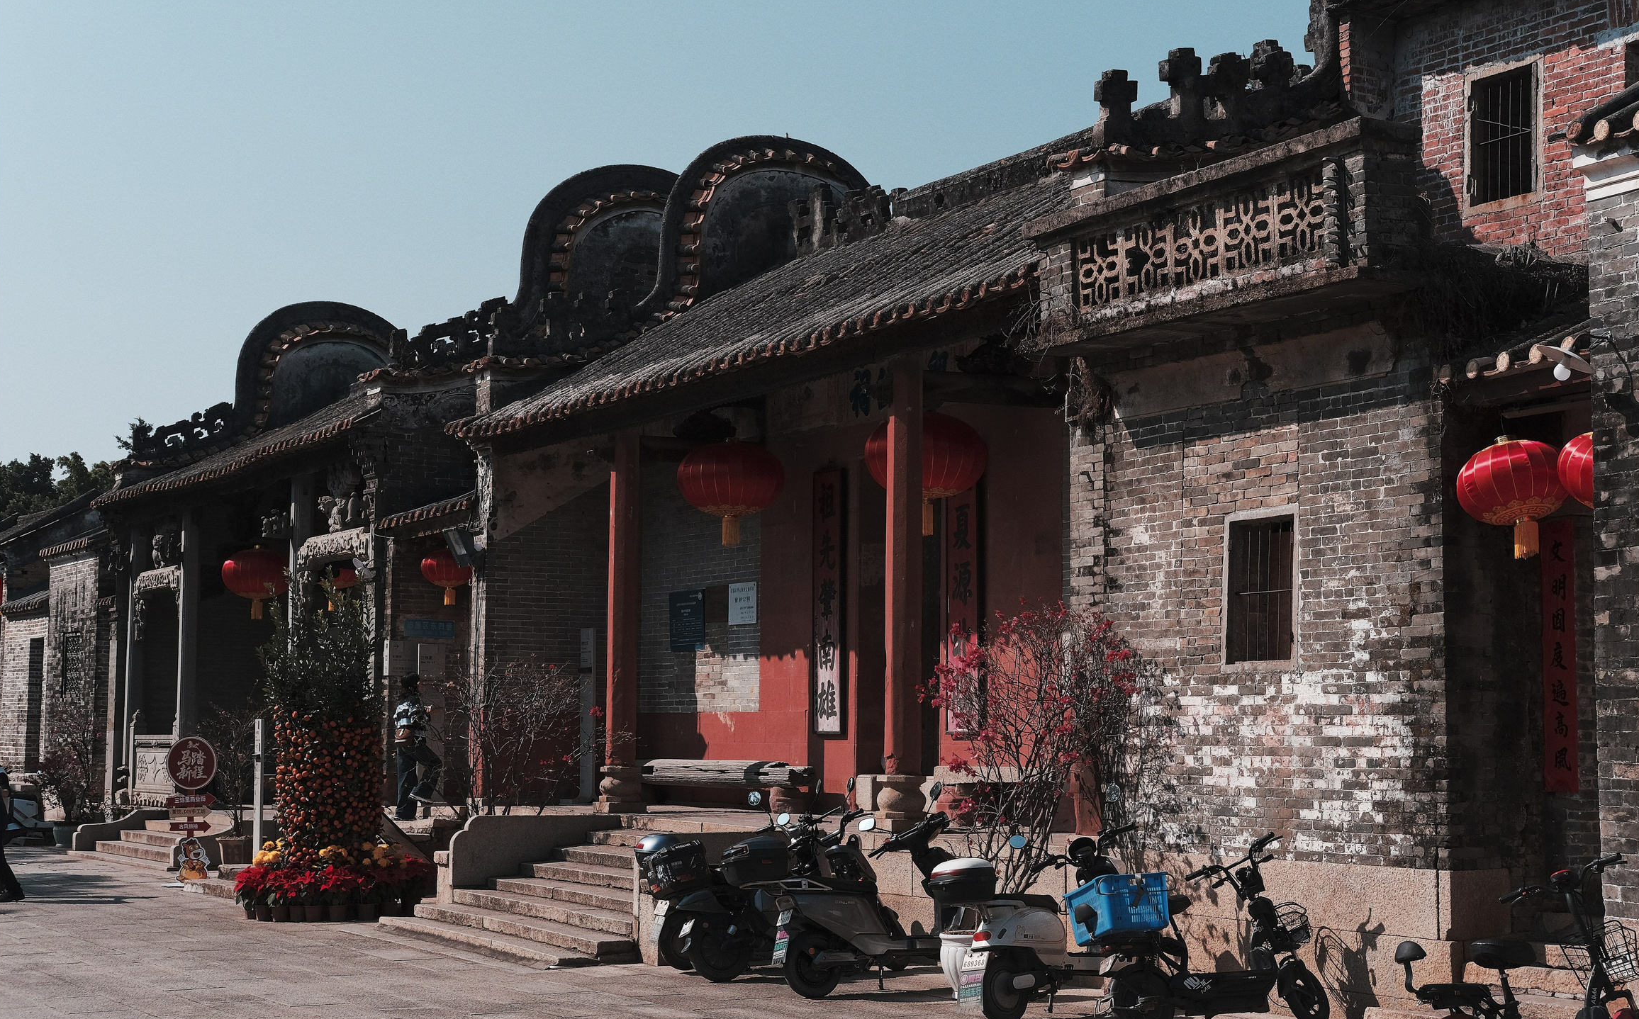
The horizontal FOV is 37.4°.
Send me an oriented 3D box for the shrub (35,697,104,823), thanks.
[{"bbox_3d":[-11.435,3.820,36.944,1.000,1.990,1.020,3,-6,-31],"label":"shrub"}]

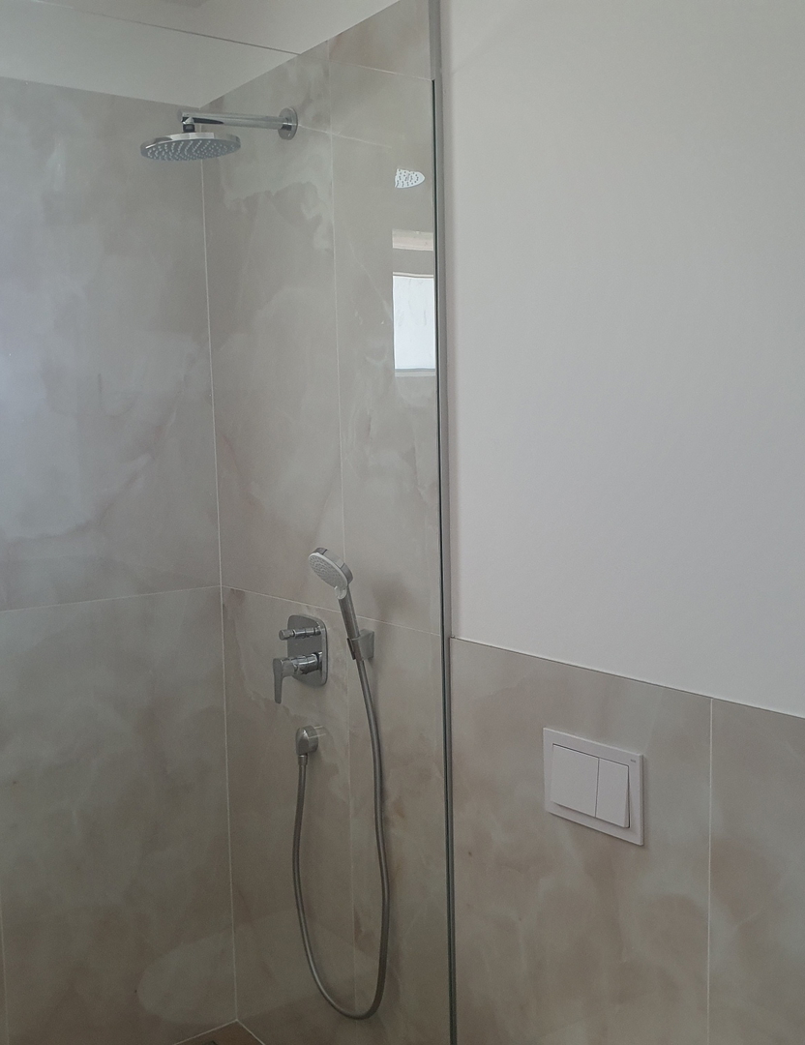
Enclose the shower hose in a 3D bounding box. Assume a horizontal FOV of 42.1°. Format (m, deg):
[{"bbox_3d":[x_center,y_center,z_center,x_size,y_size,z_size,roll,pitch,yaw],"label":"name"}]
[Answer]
[{"bbox_3d":[-0.158,0.678,2.318,0.070,0.845,0.372,-5,6,-36],"label":"shower hose"}]

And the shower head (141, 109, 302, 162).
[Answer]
[{"bbox_3d":[-0.385,-0.837,2.206,0.342,0.122,0.205,-5,6,-36],"label":"shower head"}]

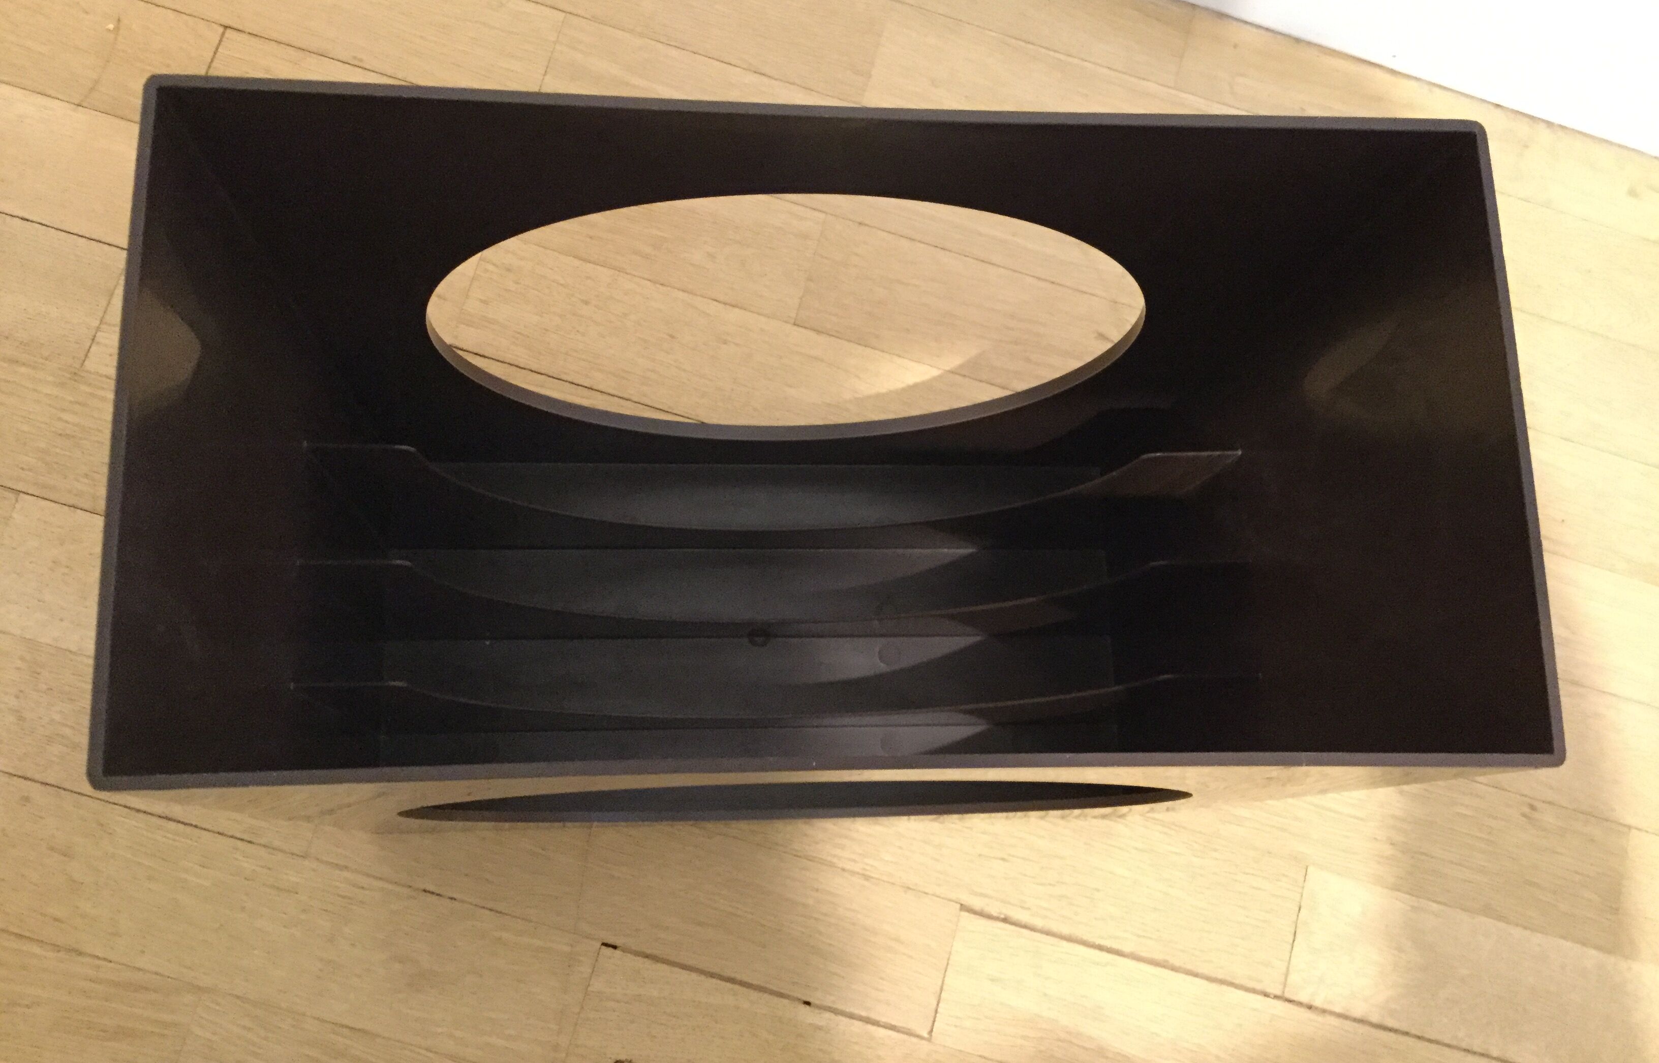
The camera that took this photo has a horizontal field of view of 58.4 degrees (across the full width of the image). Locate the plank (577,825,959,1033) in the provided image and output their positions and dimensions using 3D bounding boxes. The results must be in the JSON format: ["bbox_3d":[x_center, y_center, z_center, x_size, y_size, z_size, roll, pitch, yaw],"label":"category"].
[{"bbox_3d":[-0.030,0.182,0.698,0.175,0.014,0.062,17,78,-2],"label":"plank"}]

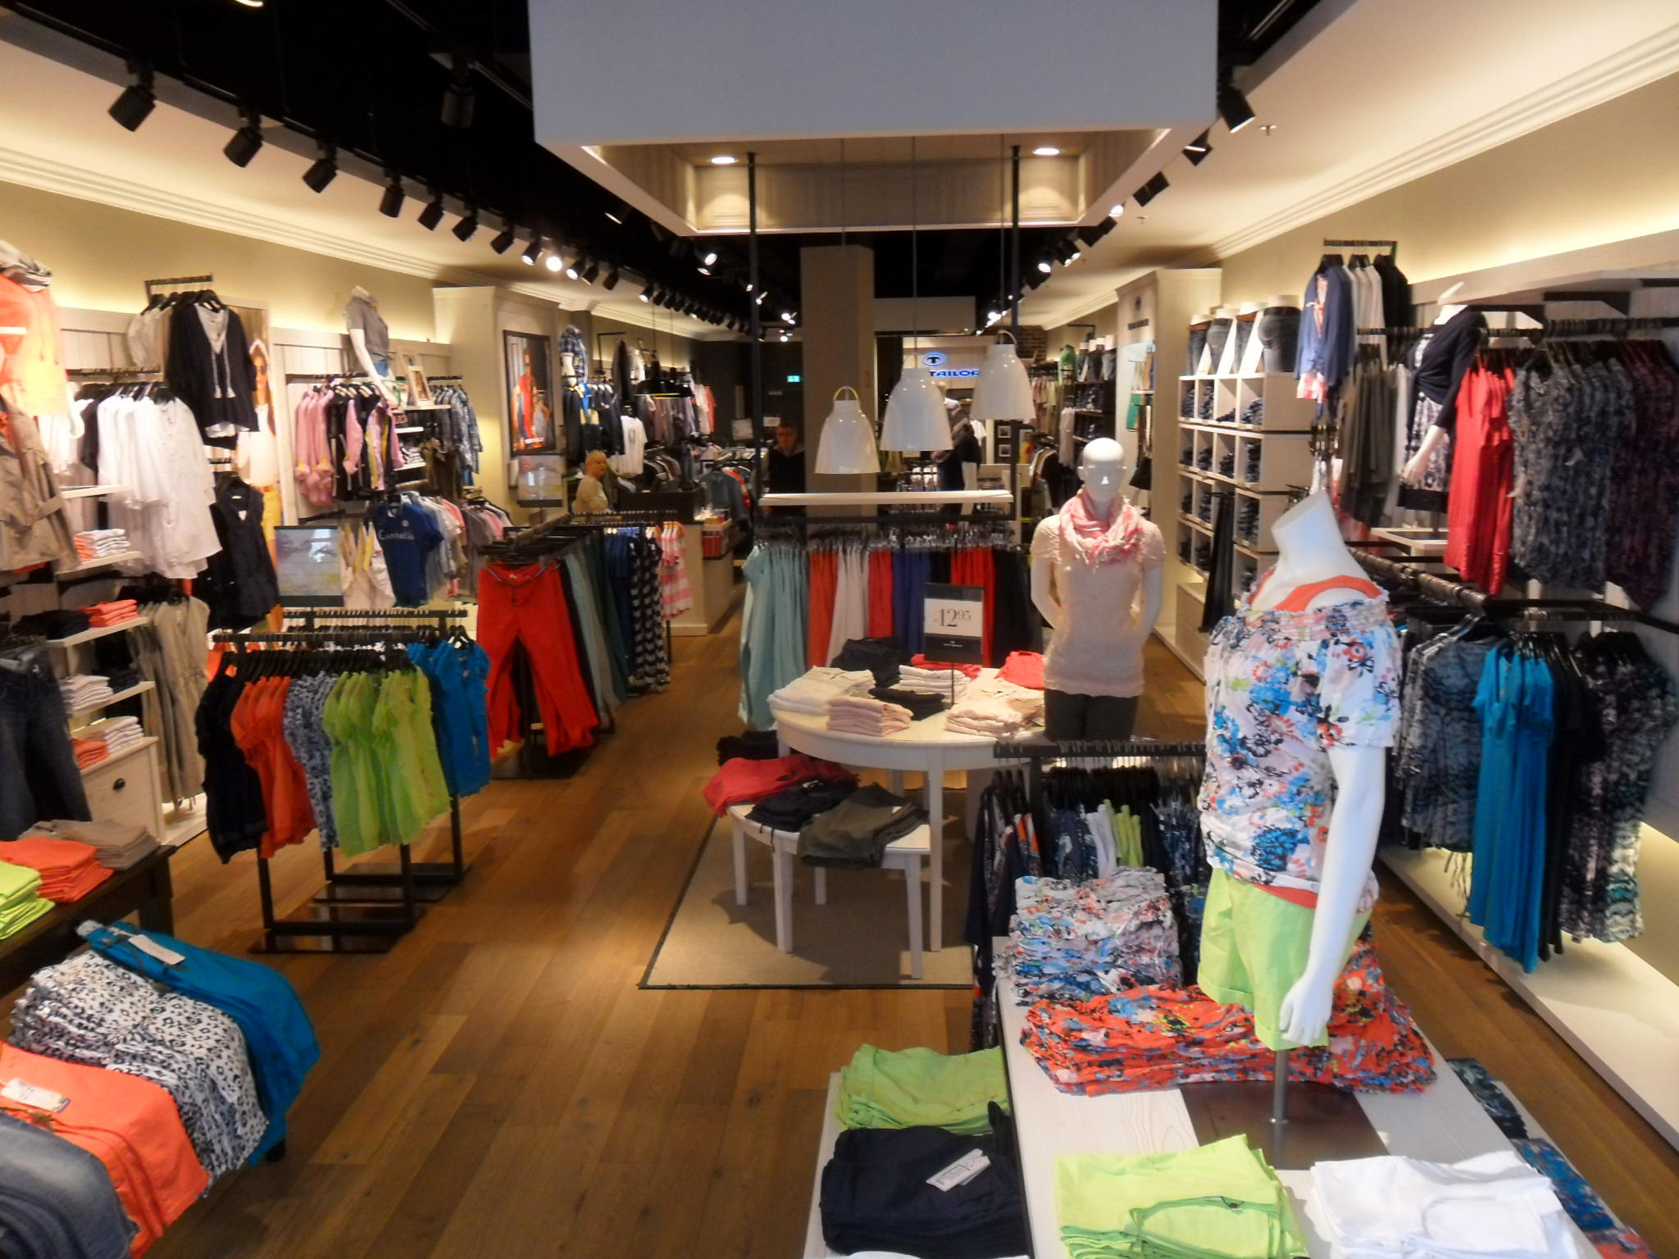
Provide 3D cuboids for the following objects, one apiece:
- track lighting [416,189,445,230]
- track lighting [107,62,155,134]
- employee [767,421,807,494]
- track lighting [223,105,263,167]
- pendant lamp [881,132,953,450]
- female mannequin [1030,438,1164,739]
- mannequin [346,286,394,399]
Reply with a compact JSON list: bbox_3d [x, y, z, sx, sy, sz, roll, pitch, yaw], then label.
[{"bbox_3d":[-2.372,-2.440,7.602,0.165,0.230,0.105,5,12,32],"label":"track lighting"},{"bbox_3d":[-2.513,-1.887,4.651,0.165,0.230,0.105,4,12,26],"label":"track lighting"},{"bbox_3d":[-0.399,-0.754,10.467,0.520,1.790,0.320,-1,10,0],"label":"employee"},{"bbox_3d":[-2.476,-2.048,5.438,0.165,0.230,0.105,5,12,29],"label":"track lighting"},{"bbox_3d":[0.266,-1.176,4.575,0.258,1.090,0.258,-1,10,3],"label":"pendant lamp"},{"bbox_3d":[0.899,0.260,4.606,0.470,1.850,0.320,-1,10,3],"label":"female mannequin"},{"bbox_3d":[-3.212,-1.930,8.997,0.340,0.830,0.370,0,10,6],"label":"mannequin"}]

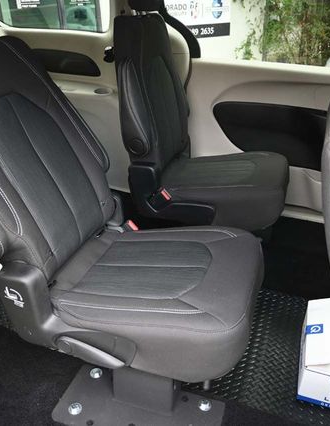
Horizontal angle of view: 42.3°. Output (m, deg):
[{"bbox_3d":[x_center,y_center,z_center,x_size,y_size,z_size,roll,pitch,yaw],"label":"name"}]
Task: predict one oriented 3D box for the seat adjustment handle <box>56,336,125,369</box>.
[{"bbox_3d":[-0.187,0.349,1.073,0.175,0.046,0.032,20,32,8],"label":"seat adjustment handle"}]

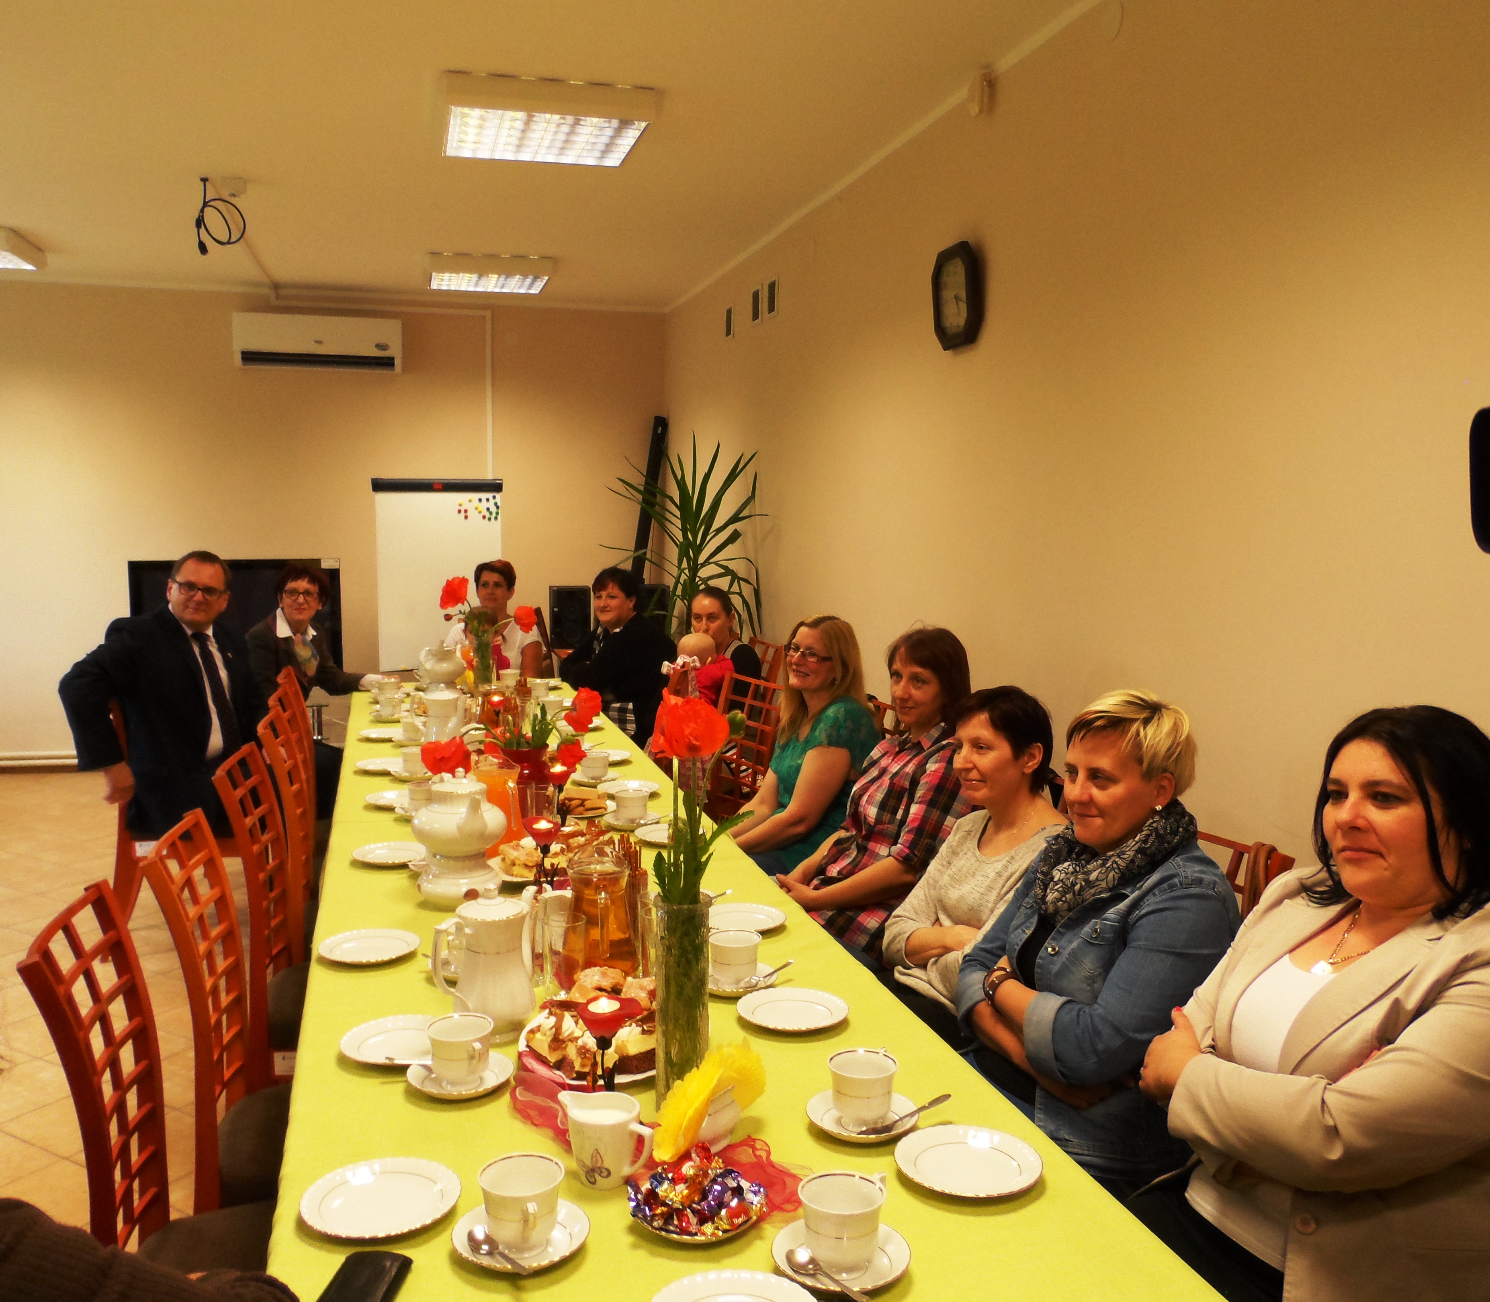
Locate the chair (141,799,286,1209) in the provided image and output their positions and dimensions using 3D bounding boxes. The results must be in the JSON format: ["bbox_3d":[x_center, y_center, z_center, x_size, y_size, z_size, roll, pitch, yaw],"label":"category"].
[{"bbox_3d":[-0.721,0.770,2.110,0.500,0.960,0.410,-1,6,-11],"label":"chair"}]

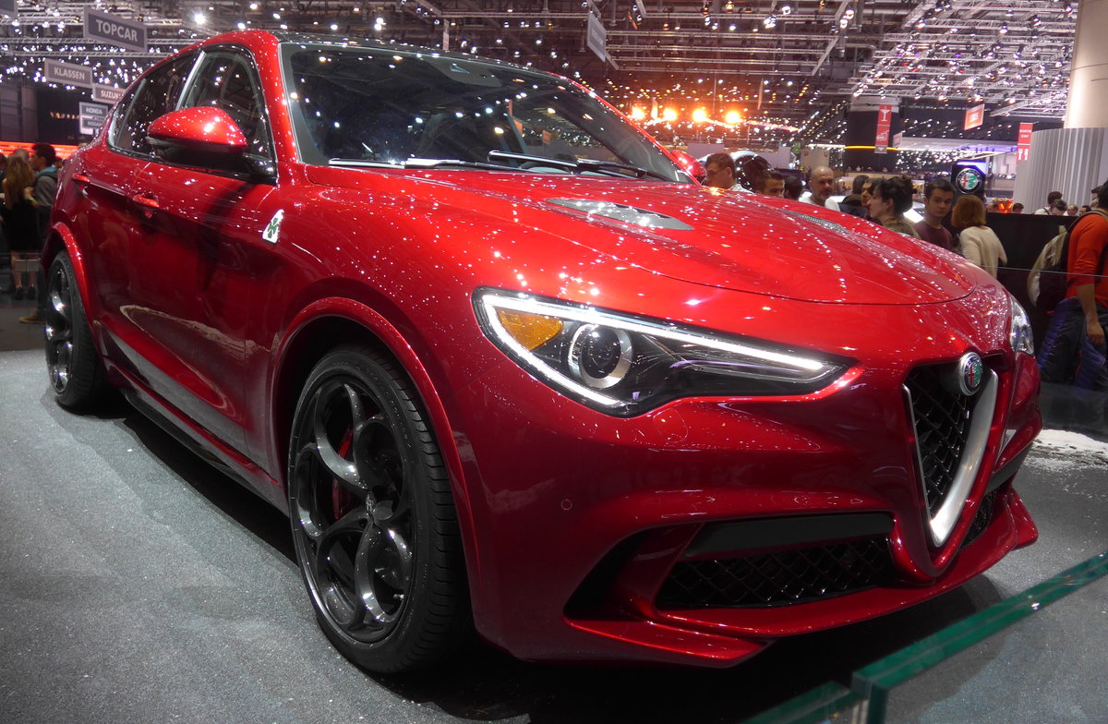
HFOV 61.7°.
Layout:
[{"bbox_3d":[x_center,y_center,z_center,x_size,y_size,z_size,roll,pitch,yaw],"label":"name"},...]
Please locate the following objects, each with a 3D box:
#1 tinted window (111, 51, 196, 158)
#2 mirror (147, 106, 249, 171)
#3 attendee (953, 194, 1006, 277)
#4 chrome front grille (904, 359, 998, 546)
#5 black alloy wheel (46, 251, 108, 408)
[{"bbox_3d":[-1.604,-0.984,3.646,0.070,0.433,0.866,24,-6,-39],"label":"tinted window"},{"bbox_3d":[-0.944,-0.596,2.465,0.232,0.171,0.181,-5,13,-38],"label":"mirror"},{"bbox_3d":[3.040,-0.390,6.800,0.470,1.650,0.320,3,10,3],"label":"attendee"},{"bbox_3d":[0.794,0.184,1.896,0.363,0.393,0.101,-5,8,-38],"label":"chrome front grille"},{"bbox_3d":[-2.136,-0.155,4.287,0.287,0.735,0.730,-5,13,-38],"label":"black alloy wheel"}]

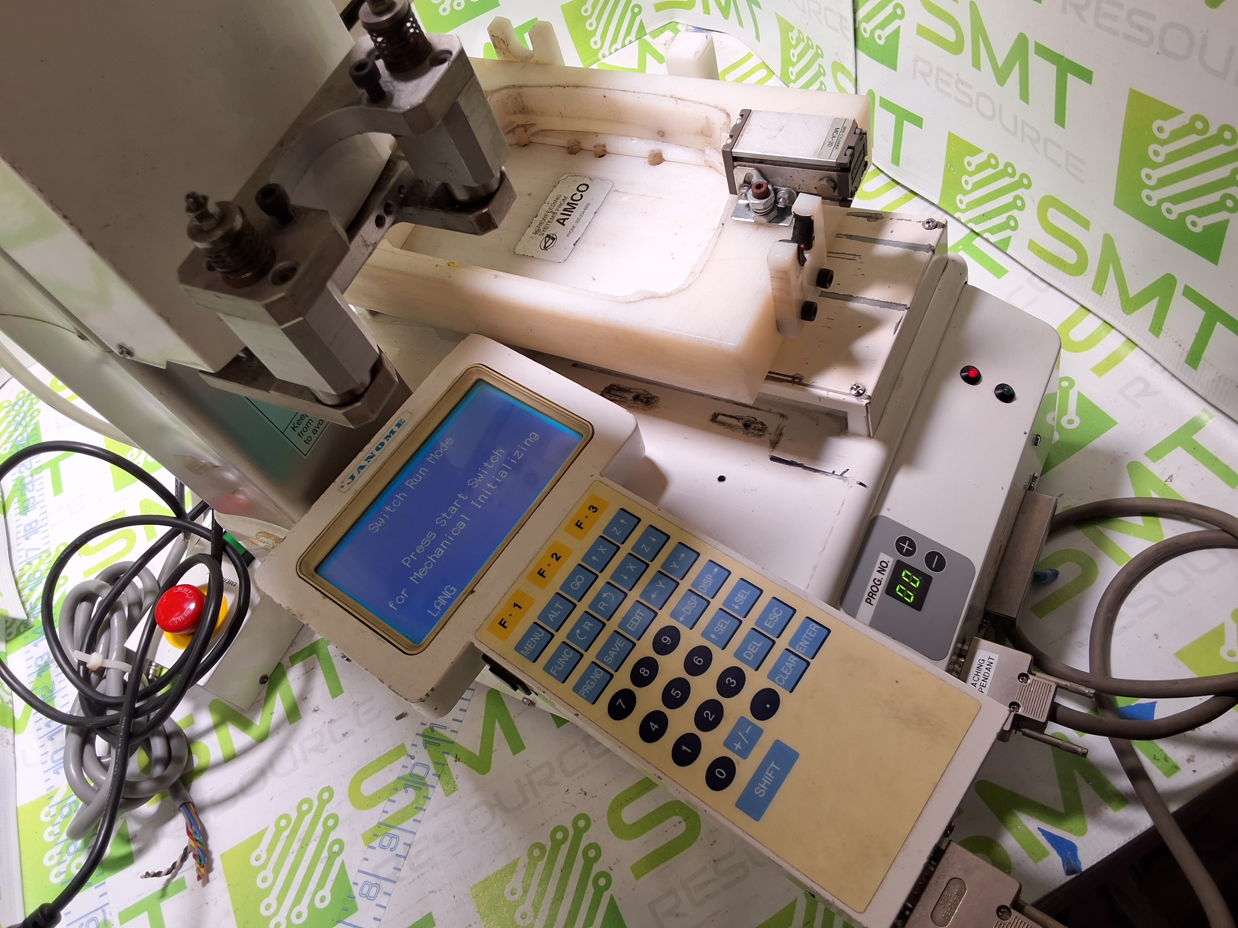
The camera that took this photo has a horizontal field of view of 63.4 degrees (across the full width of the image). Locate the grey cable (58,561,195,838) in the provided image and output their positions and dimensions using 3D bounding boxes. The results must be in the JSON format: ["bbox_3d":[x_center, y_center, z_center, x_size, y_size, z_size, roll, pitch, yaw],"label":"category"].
[{"bbox_3d":[-0.297,0.136,0.597,0.070,0.048,0.175,-26,52,-4],"label":"grey cable"}]

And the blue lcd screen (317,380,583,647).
[{"bbox_3d":[-0.074,0.017,0.443,0.063,0.007,0.114,29,71,25],"label":"blue lcd screen"}]

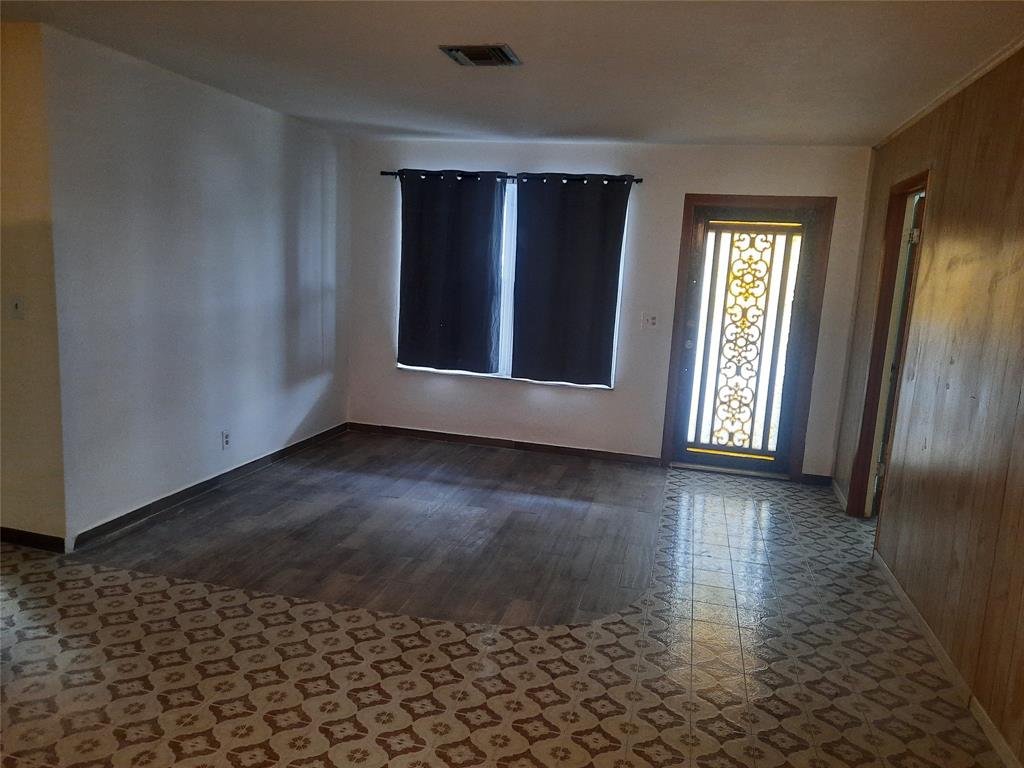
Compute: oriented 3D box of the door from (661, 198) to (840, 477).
[{"bbox_3d":[1.762,-0.342,5.615,1.054,2.106,0.100,5,9,13],"label":"door"}]

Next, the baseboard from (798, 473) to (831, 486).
[{"bbox_3d":[2.309,0.720,5.598,0.215,0.077,0.018,5,9,13],"label":"baseboard"}]

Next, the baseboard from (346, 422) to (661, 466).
[{"bbox_3d":[-0.137,0.492,6.179,2.724,0.077,0.018,5,9,13],"label":"baseboard"}]

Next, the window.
[{"bbox_3d":[-0.045,-0.841,5.964,1.876,1.648,0.120,5,9,13],"label":"window"}]

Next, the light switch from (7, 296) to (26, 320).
[{"bbox_3d":[-2.344,-0.360,3.502,0.082,0.113,0.015,5,9,13],"label":"light switch"}]

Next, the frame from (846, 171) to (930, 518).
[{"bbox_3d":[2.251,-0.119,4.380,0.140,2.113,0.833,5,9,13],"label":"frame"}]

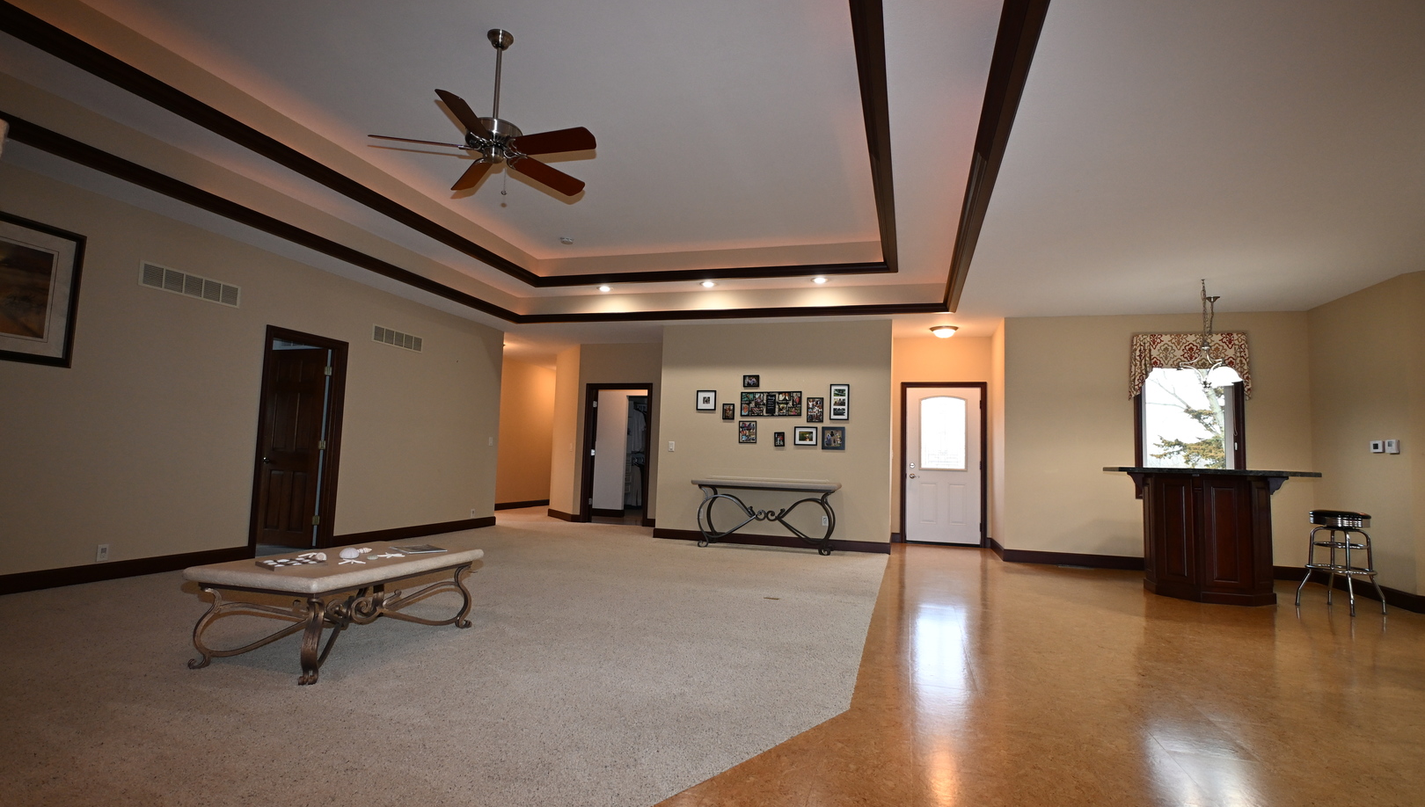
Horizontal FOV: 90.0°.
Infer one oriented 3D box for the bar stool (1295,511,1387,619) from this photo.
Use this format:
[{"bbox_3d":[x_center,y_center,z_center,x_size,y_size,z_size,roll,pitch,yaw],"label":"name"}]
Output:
[{"bbox_3d":[4.916,1.234,5.580,0.450,0.755,0.450,1,-5,15],"label":"bar stool"}]

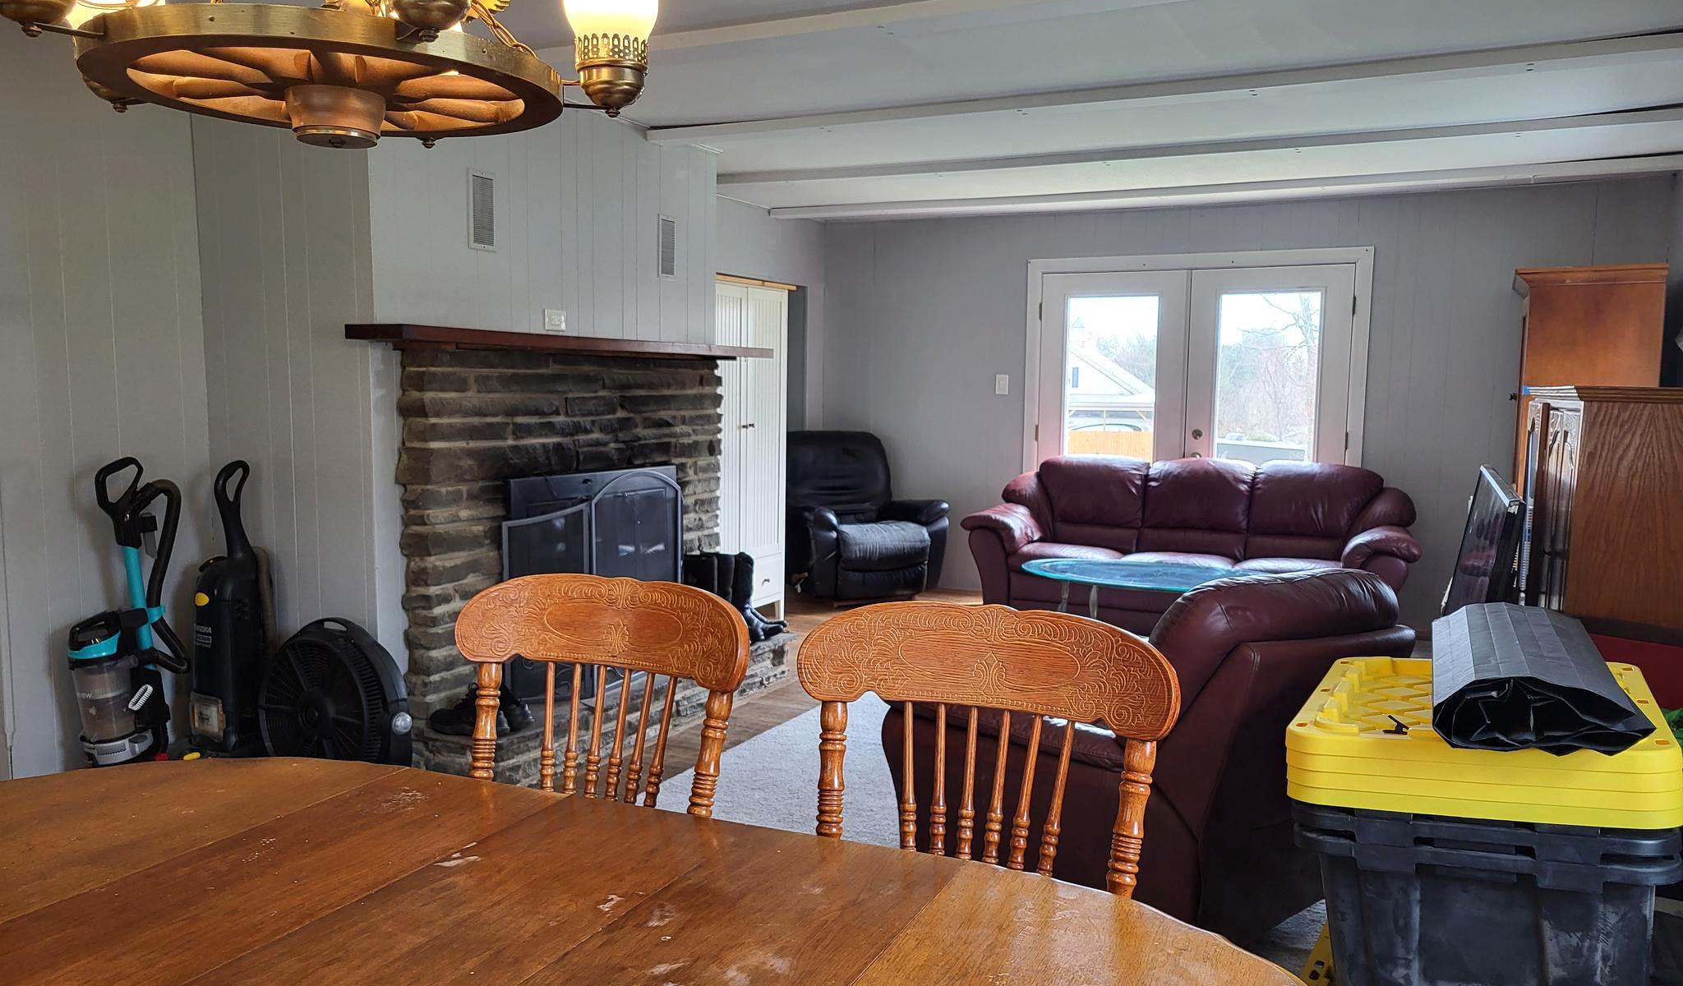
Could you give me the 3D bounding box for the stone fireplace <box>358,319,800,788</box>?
[{"bbox_3d":[-0.872,0.148,5.122,0.620,1.540,2.250,3,6,26],"label":"stone fireplace"}]

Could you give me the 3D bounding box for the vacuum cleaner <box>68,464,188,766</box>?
[{"bbox_3d":[-2.264,0.447,4.002,0.320,1.100,0.400,3,6,23],"label":"vacuum cleaner"}]

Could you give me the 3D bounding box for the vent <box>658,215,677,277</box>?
[{"bbox_3d":[-0.787,-1.129,5.795,0.025,0.285,0.143,3,6,26],"label":"vent"}]

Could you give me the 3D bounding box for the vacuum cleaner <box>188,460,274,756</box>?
[{"bbox_3d":[-2.121,0.430,4.382,0.330,1.090,0.340,3,6,26],"label":"vacuum cleaner"}]

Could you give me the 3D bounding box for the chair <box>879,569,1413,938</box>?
[{"bbox_3d":[0.870,0.616,3.455,1.060,0.940,1.000,-4,7,-43],"label":"chair"}]

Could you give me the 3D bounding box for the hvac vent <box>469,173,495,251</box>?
[{"bbox_3d":[-1.323,-1.048,4.692,0.025,0.290,0.143,3,6,26],"label":"hvac vent"}]

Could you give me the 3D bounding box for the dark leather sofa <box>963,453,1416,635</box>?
[{"bbox_3d":[1.994,0.279,7.240,2.400,0.950,0.930,3,6,26],"label":"dark leather sofa"}]

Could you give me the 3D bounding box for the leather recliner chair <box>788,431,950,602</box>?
[{"bbox_3d":[0.115,0.144,8.065,0.930,1.040,0.950,-1,5,-19],"label":"leather recliner chair"}]

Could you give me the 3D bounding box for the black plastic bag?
[{"bbox_3d":[1.099,0.287,1.998,0.300,0.120,0.620,4,6,29],"label":"black plastic bag"}]

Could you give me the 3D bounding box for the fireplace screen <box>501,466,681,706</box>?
[{"bbox_3d":[-0.894,0.320,5.047,0.200,0.820,1.080,3,6,26],"label":"fireplace screen"}]

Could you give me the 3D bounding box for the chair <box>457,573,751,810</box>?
[{"bbox_3d":[-0.467,0.689,1.783,0.530,1.080,0.580,3,6,23],"label":"chair"}]

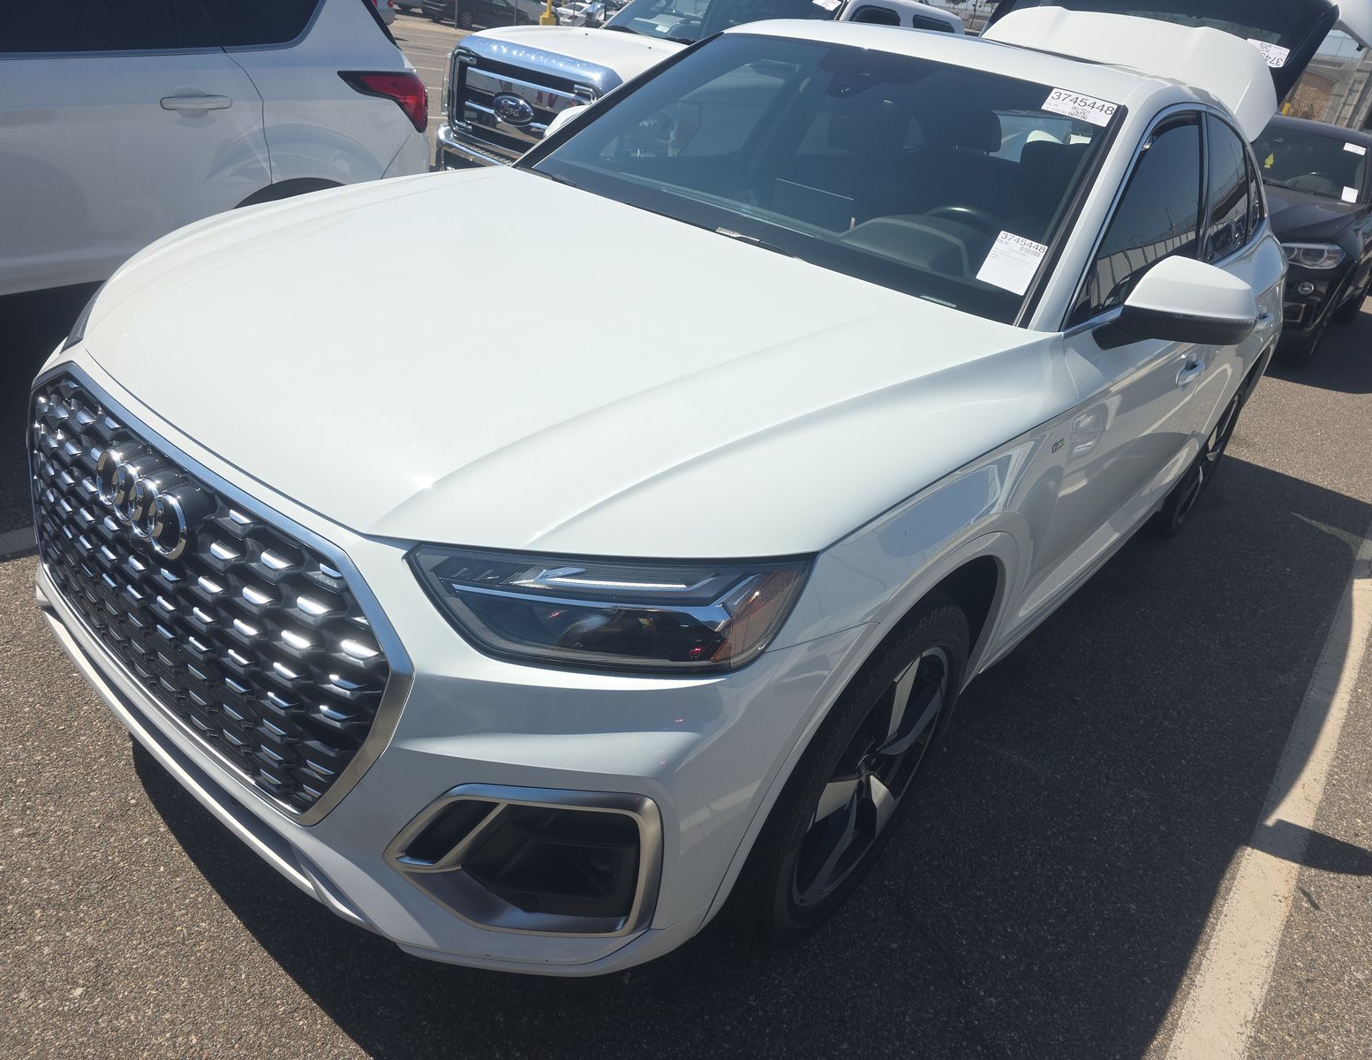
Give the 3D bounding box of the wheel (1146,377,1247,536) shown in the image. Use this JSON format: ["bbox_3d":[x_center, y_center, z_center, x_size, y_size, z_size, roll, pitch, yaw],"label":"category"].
[{"bbox_3d":[2.039,-0.329,3.869,0.250,0.735,0.735,28,31,30],"label":"wheel"}]

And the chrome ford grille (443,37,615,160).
[{"bbox_3d":[-0.785,-2.141,4.779,1.240,0.480,0.250,30,33,33],"label":"chrome ford grille"}]

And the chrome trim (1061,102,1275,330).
[{"bbox_3d":[1.497,-0.933,2.697,0.250,0.500,2.400,28,31,30],"label":"chrome trim"}]

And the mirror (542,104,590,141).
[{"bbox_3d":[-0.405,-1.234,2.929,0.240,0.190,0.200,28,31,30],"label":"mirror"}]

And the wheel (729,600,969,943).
[{"bbox_3d":[0.277,0.407,1.789,0.250,0.735,0.735,28,31,30],"label":"wheel"}]

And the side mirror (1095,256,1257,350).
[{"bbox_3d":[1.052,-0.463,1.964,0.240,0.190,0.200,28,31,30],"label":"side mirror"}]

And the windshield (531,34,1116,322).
[{"bbox_3d":[0.295,-0.955,2.320,1.480,0.114,0.925,28,62,30],"label":"windshield"}]

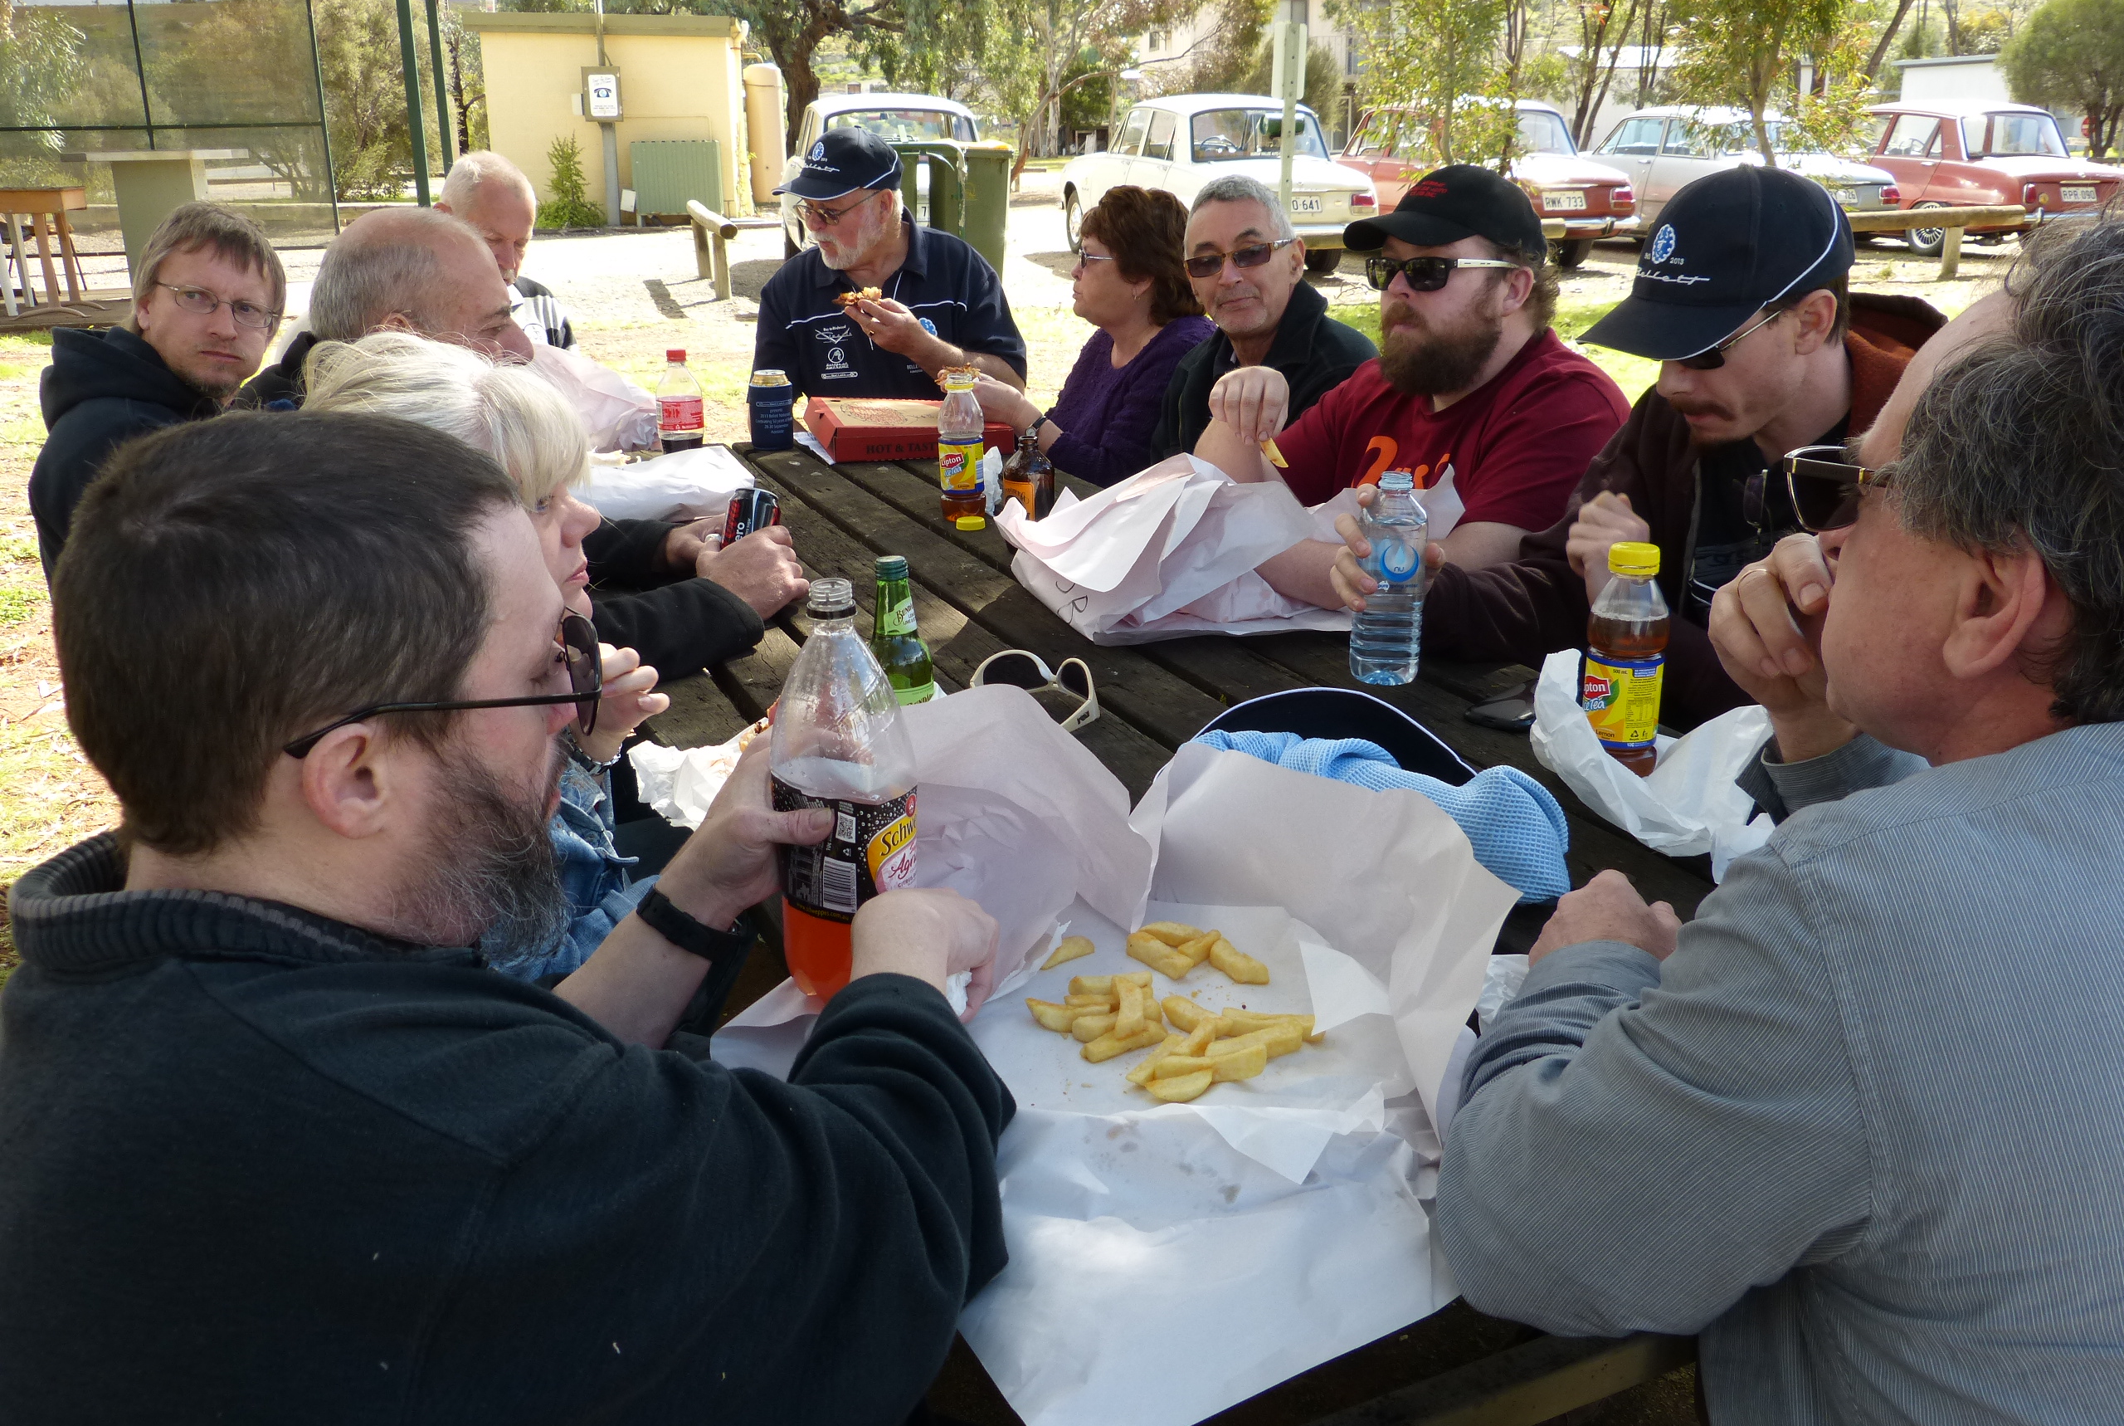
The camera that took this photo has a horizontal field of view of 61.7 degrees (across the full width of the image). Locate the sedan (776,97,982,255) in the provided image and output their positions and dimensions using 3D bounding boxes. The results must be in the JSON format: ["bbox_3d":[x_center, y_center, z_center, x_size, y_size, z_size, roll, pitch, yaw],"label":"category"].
[{"bbox_3d":[-1.421,-4.268,14.405,1.510,1.400,4.060,-4,19,-12],"label":"sedan"}]

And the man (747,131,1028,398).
[{"bbox_3d":[-0.331,-0.472,3.396,0.570,1.260,0.720,-2,20,-8],"label":"man"}]

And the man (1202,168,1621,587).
[{"bbox_3d":[0.423,-0.065,2.326,0.720,1.250,0.620,-10,20,-27],"label":"man"}]

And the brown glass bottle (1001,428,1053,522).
[{"bbox_3d":[-0.043,-0.294,2.354,0.067,0.166,0.067,1,19,0],"label":"brown glass bottle"}]

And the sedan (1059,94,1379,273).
[{"bbox_3d":[1.180,-4.555,15.293,1.500,1.390,4.030,-6,19,-17],"label":"sedan"}]

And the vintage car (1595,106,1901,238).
[{"bbox_3d":[5.895,-5.011,16.843,1.500,1.370,4.030,-7,19,-20],"label":"vintage car"}]

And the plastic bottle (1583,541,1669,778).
[{"bbox_3d":[0.480,-0.040,1.511,0.067,0.212,0.067,1,18,5],"label":"plastic bottle"}]

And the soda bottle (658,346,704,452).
[{"bbox_3d":[-0.602,-0.463,2.799,0.071,0.210,0.071,1,19,0],"label":"soda bottle"}]

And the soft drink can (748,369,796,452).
[{"bbox_3d":[-0.541,-0.559,3.292,0.076,0.135,0.076,-1,18,0],"label":"soft drink can"}]

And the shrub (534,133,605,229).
[{"bbox_3d":[-5.106,-5.546,18.459,0.720,1.000,0.680,1,19,0],"label":"shrub"}]

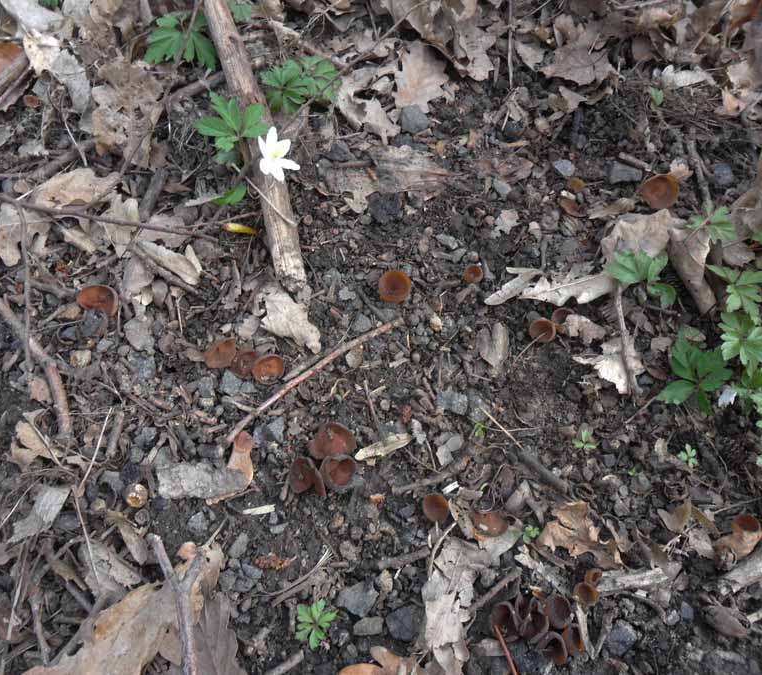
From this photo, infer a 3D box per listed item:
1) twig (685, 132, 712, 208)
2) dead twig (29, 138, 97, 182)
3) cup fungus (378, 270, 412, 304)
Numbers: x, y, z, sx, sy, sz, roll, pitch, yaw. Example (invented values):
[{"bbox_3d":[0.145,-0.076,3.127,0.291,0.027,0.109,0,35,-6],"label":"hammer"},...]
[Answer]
[{"bbox_3d":[0.291,-0.153,0.644,0.009,0.008,0.092,1,60,0],"label":"twig"},{"bbox_3d":[-0.279,-0.156,0.622,0.013,0.009,0.064,37,64,21],"label":"dead twig"},{"bbox_3d":[0.010,-0.038,0.532,0.025,0.017,0.025,0,58,0],"label":"cup fungus"}]

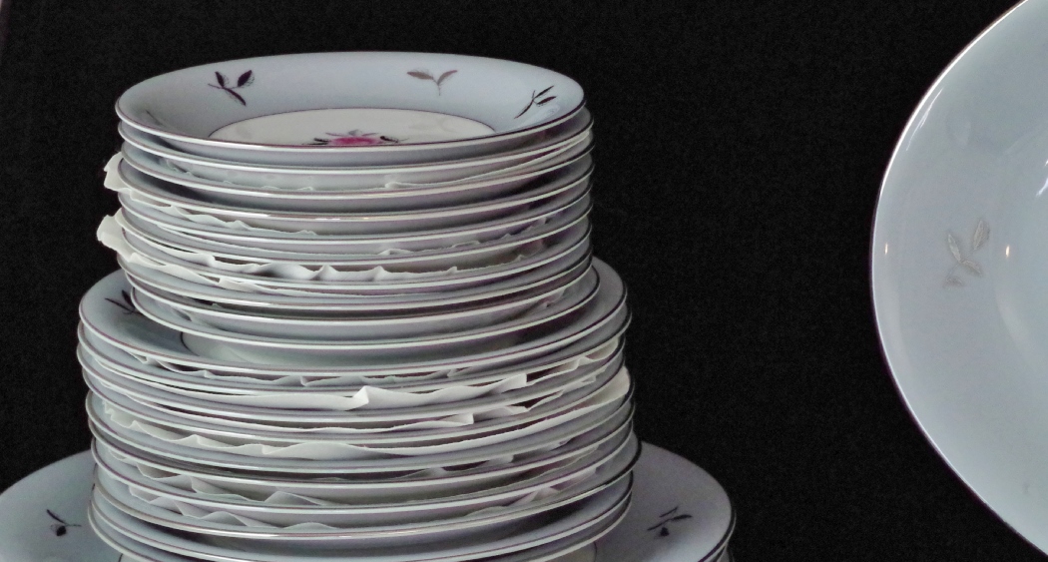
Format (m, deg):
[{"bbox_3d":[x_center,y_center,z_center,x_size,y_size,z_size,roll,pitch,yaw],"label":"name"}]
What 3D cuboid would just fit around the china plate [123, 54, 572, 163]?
[{"bbox_3d":[-0.060,-0.054,1.517,0.163,0.019,0.163,0,14,0],"label":"china plate"}]

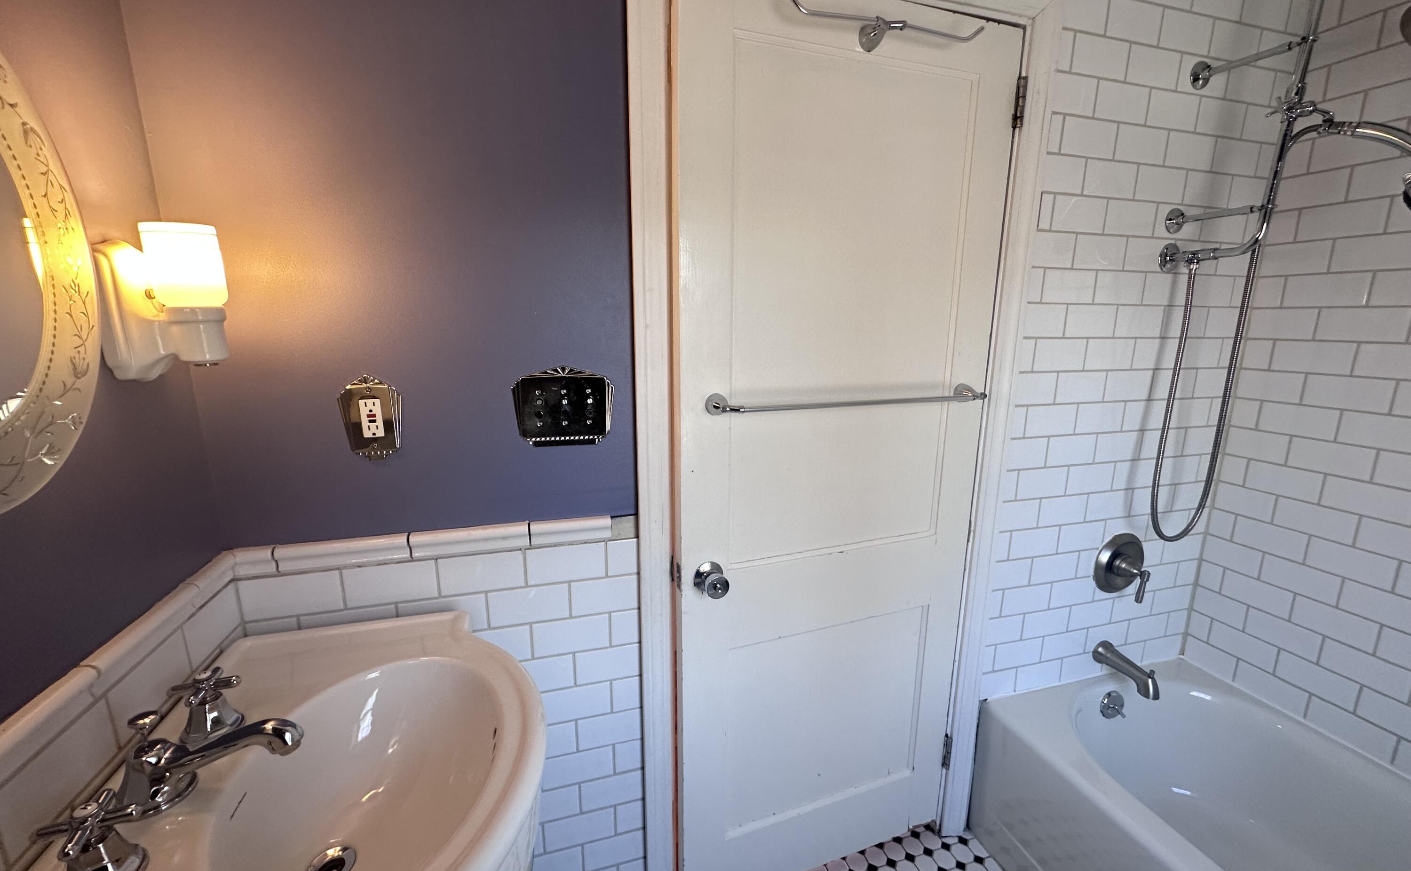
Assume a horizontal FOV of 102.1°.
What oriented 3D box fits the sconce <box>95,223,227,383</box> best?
[{"bbox_3d":[-0.703,-0.174,0.759,0.127,0.200,0.105,-3,13,-17],"label":"sconce"}]

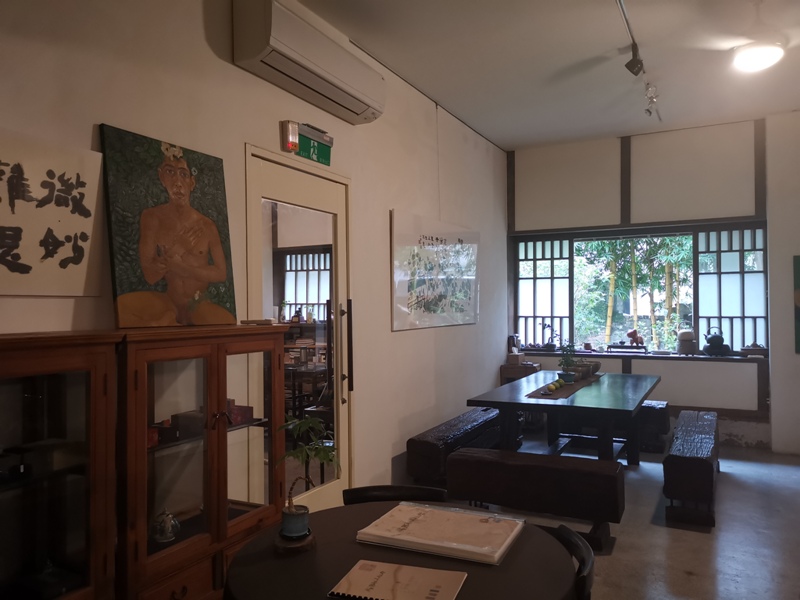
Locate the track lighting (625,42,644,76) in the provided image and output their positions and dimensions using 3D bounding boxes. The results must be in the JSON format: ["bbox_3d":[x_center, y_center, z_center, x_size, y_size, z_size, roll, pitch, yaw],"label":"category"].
[{"bbox_3d":[1.466,-1.504,3.902,0.115,0.200,0.090,-1,-1,18],"label":"track lighting"}]

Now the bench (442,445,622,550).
[{"bbox_3d":[0.769,1.132,3.562,0.960,0.417,0.321,-1,-1,27],"label":"bench"}]

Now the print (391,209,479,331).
[{"bbox_3d":[0.339,-0.203,4.971,0.029,0.840,1.742,-1,-1,27],"label":"print"}]

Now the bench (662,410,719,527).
[{"bbox_3d":[2.086,1.132,4.421,0.288,0.411,1.795,-1,-1,27],"label":"bench"}]

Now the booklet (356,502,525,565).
[{"bbox_3d":[0.100,0.561,1.513,0.348,0.028,0.222,-1,-1,27],"label":"booklet"}]

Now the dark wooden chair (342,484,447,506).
[{"bbox_3d":[-0.006,0.953,1.707,0.480,0.750,0.480,0,-1,-1],"label":"dark wooden chair"}]

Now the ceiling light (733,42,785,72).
[{"bbox_3d":[1.867,-1.260,3.250,0.235,0.065,0.235,-1,-1,27],"label":"ceiling light"}]

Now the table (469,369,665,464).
[{"bbox_3d":[1.319,0.993,4.646,1.014,0.706,1.960,-1,-1,27],"label":"table"}]

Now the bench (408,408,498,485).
[{"bbox_3d":[0.568,1.141,4.774,0.286,0.427,1.821,-1,-1,27],"label":"bench"}]

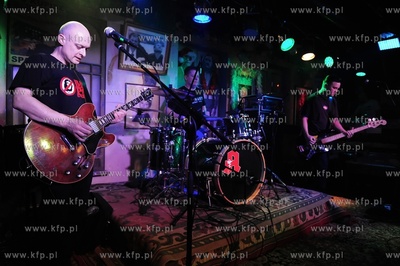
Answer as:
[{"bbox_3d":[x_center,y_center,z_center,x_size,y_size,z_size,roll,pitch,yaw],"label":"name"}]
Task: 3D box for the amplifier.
[{"bbox_3d":[0.950,-0.400,3.720,0.520,0.250,0.290,0,1,-38],"label":"amplifier"}]

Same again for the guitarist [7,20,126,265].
[{"bbox_3d":[-0.800,0.140,1.630,0.500,1.680,0.620,1,1,20],"label":"guitarist"}]

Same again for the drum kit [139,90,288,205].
[{"bbox_3d":[0.080,0.100,2.880,1.550,1.100,1.300,0,1,-34],"label":"drum kit"}]

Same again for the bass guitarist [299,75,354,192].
[{"bbox_3d":[1.620,0.100,3.420,0.660,1.690,0.460,1,1,-9],"label":"bass guitarist"}]

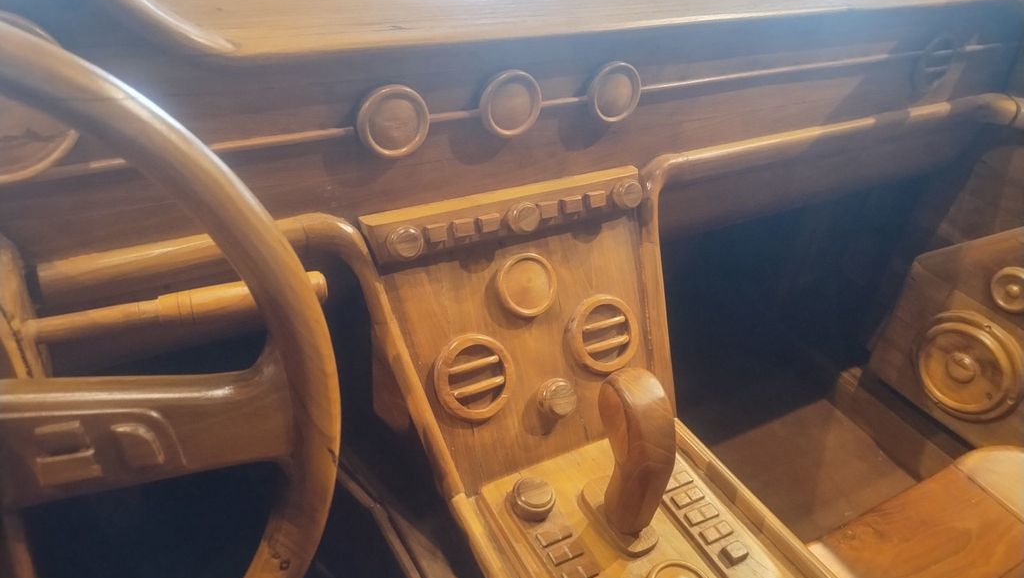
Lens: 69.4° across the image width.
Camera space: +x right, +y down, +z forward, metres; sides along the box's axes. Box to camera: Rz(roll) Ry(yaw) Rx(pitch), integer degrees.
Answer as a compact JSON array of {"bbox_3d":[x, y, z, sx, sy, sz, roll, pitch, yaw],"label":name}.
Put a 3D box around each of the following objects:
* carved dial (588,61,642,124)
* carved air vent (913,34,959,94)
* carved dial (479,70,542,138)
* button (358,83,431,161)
[{"bbox_3d":[0.088,-0.168,0.629,0.049,0.049,0.014,-15,29,-28],"label":"carved dial"},{"bbox_3d":[0.488,-0.260,0.853,0.064,0.064,0.014,-15,29,-28],"label":"carved air vent"},{"bbox_3d":[-0.001,-0.145,0.580,0.049,0.049,0.014,-15,29,-28],"label":"carved dial"},{"bbox_3d":[-0.085,-0.121,0.535,0.051,0.051,0.014,-15,29,-28],"label":"button"}]

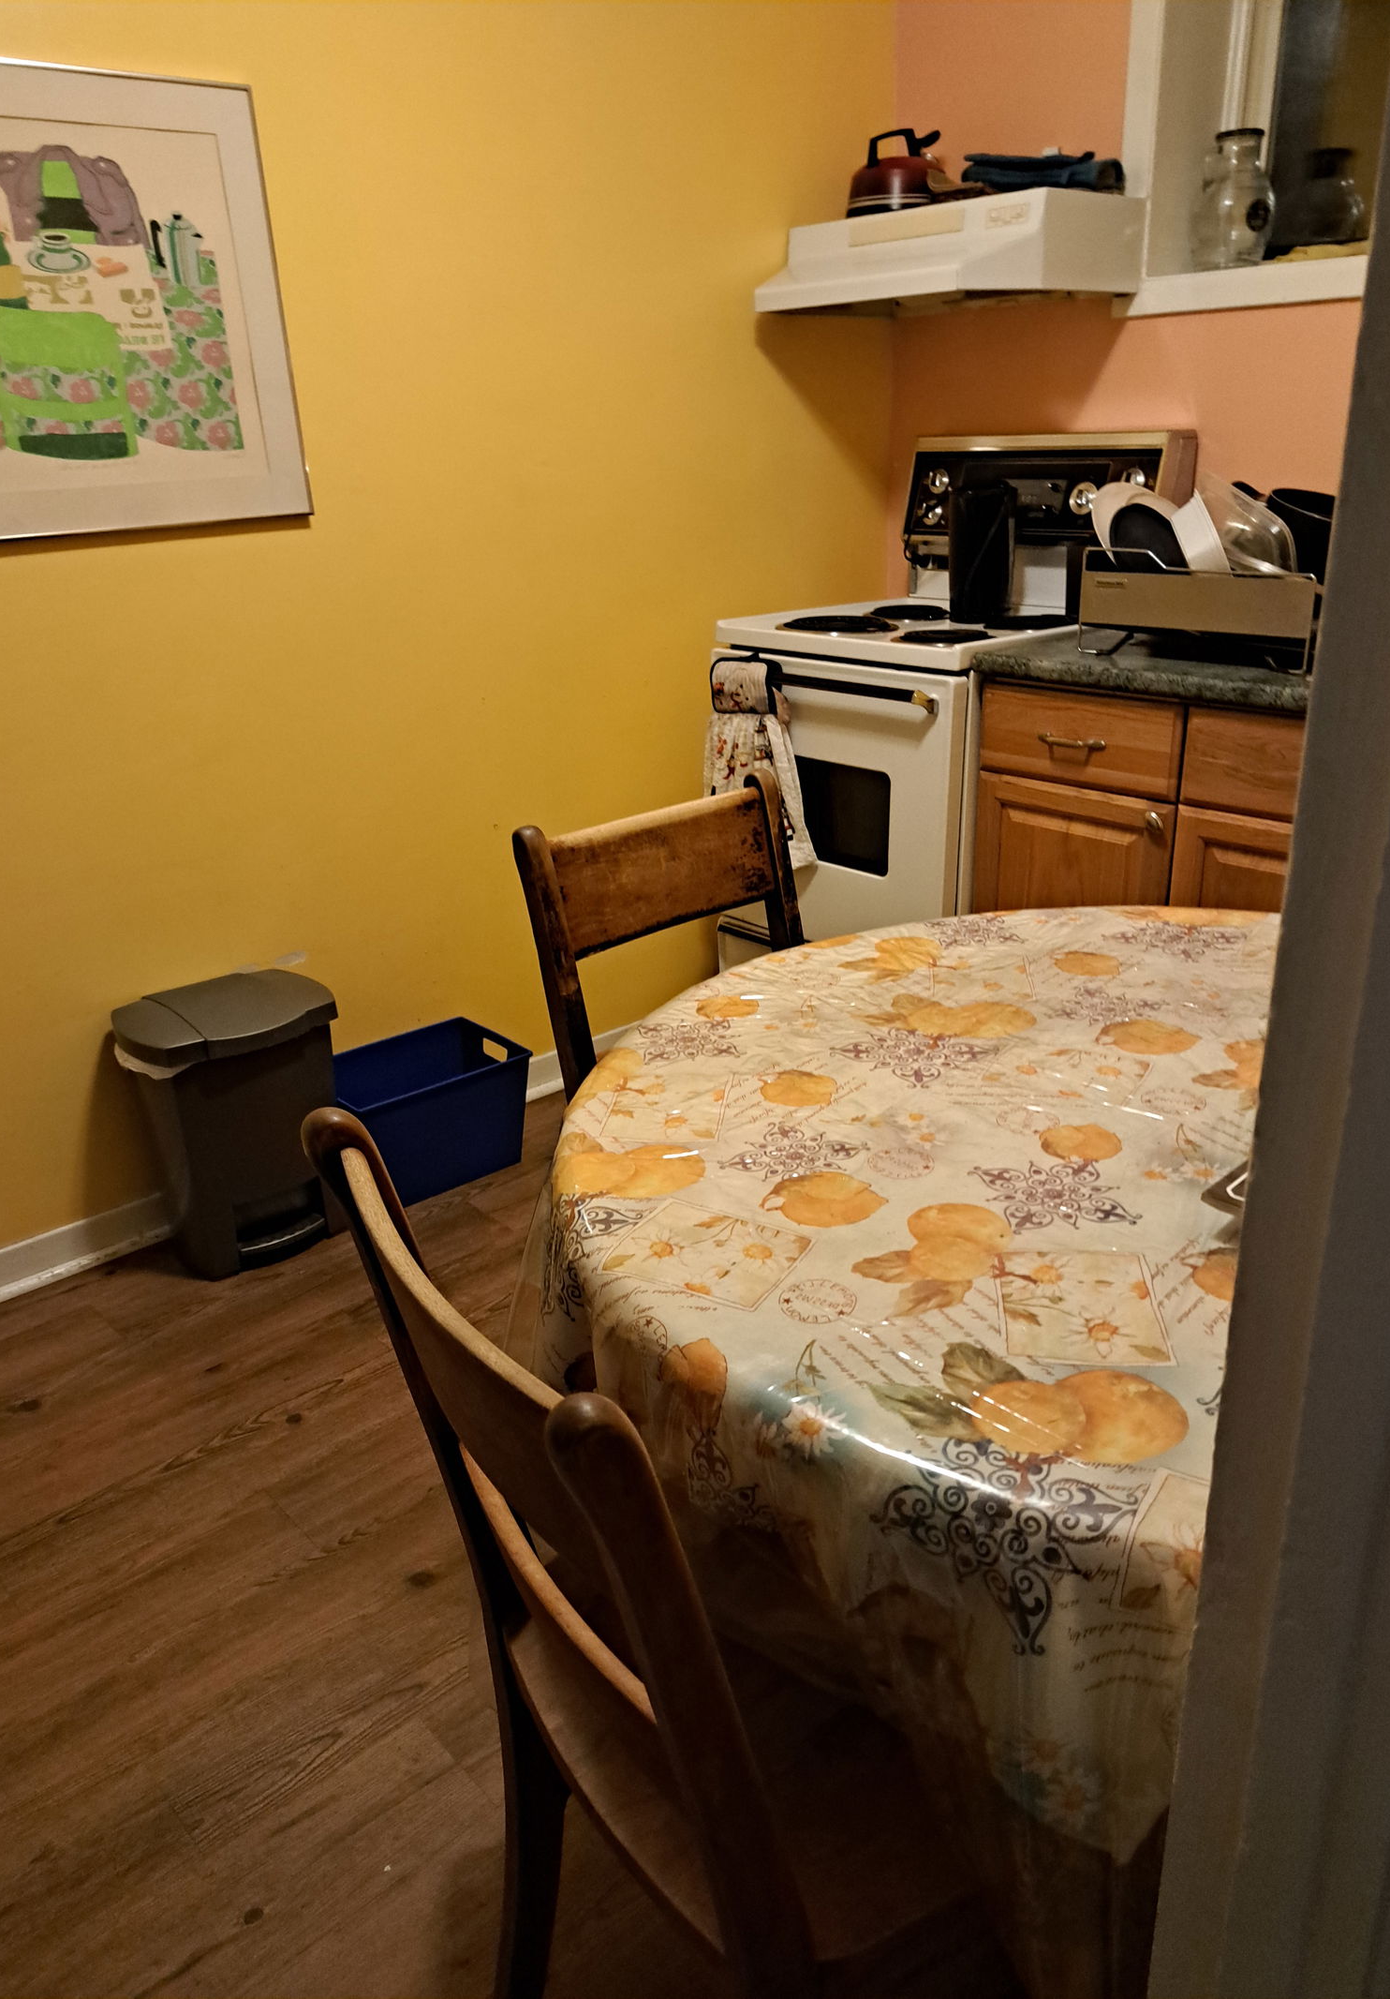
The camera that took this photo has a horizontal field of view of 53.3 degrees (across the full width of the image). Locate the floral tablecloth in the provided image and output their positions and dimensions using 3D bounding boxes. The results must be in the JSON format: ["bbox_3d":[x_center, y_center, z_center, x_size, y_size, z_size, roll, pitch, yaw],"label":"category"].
[{"bbox_3d":[0.440,0.260,1.083,1.130,0.360,1.130,-20,28,-35],"label":"floral tablecloth"}]

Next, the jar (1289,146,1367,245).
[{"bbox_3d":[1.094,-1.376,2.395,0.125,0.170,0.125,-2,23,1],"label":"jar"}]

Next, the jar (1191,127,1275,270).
[{"bbox_3d":[0.905,-1.331,2.321,0.130,0.215,0.130,-2,23,1],"label":"jar"}]

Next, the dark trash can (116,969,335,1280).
[{"bbox_3d":[-0.729,0.213,2.244,0.285,0.440,0.270,-20,28,-35],"label":"dark trash can"}]

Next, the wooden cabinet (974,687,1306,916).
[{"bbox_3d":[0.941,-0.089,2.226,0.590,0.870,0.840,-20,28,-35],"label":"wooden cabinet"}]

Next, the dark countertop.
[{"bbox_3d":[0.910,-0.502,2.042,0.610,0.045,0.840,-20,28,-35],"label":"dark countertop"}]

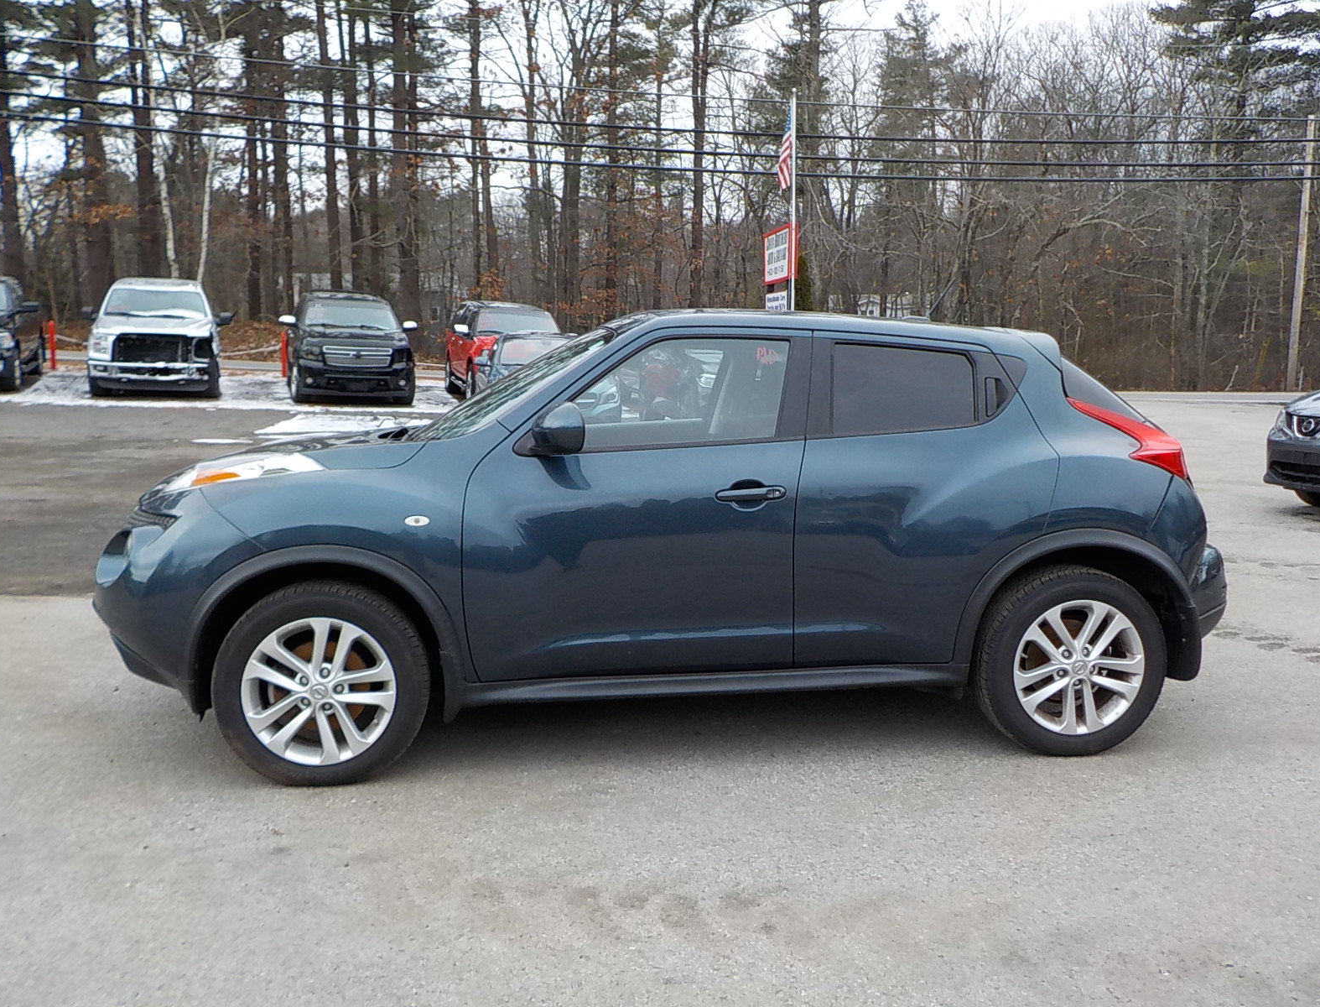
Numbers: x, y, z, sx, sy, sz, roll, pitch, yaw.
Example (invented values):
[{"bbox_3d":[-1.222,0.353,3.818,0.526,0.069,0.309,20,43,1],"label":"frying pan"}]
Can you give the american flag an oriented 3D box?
[{"bbox_3d":[2.585,-7.293,23.900,0.360,1.700,0.250,0,6,0],"label":"american flag"}]

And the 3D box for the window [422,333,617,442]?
[{"bbox_3d":[-0.597,-0.439,4.487,0.860,0.130,1.360,-33,9,-3],"label":"window"}]

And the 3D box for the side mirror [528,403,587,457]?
[{"bbox_3d":[-0.320,-0.231,3.612,0.175,0.165,0.240,-1,6,-8],"label":"side mirror"}]

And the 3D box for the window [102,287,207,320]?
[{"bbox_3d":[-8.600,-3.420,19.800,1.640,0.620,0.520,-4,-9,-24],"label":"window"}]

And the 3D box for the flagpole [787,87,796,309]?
[{"bbox_3d":[2.750,-5.460,24.150,0.080,6.100,0.080,0,6,0],"label":"flagpole"}]

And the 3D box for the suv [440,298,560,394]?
[{"bbox_3d":[-3.030,-3.070,22.800,1.930,1.850,4.920,-2,8,-17],"label":"suv"}]

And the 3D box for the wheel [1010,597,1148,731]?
[{"bbox_3d":[1.428,0.556,4.071,0.470,0.470,0.190,-1,6,-8],"label":"wheel"}]

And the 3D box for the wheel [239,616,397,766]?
[{"bbox_3d":[-1.079,0.584,3.737,0.470,0.470,0.190,-1,6,-8],"label":"wheel"}]

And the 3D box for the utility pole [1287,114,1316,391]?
[{"bbox_3d":[19.350,-7.494,35.039,0.300,8.160,0.300,1,6,0],"label":"utility pole"}]

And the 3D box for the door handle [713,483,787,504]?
[{"bbox_3d":[0.295,-0.035,3.780,0.235,0.060,0.055,-1,6,-8],"label":"door handle"}]

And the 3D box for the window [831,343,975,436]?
[{"bbox_3d":[0.843,-0.393,4.010,0.535,0.335,0.080,-1,-8,-8],"label":"window"}]

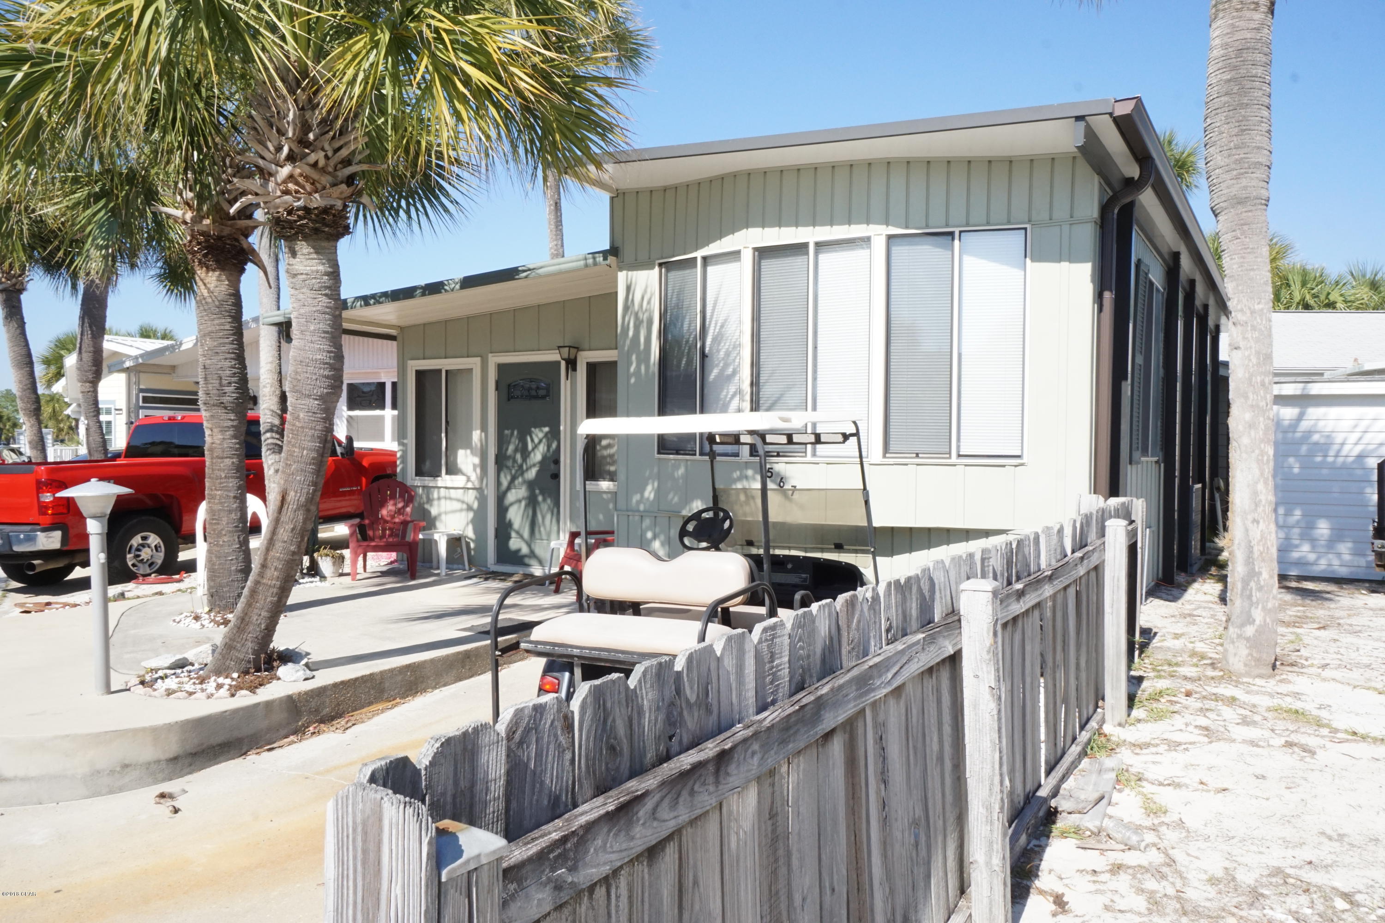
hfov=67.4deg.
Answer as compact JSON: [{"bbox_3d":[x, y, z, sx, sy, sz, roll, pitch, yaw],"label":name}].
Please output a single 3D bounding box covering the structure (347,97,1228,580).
[{"bbox_3d":[1.727,-0.653,12.903,8.170,3.620,9.950,1,1,30],"label":"structure"}]

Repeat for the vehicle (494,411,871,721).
[{"bbox_3d":[0.198,0.559,5.656,1.200,1.740,2.800,1,1,27],"label":"vehicle"}]

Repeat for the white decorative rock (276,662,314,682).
[{"bbox_3d":[-2.127,1.125,5.564,0.188,0.085,0.140,0,1,-21],"label":"white decorative rock"}]

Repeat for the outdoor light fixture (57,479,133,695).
[{"bbox_3d":[-2.997,0.631,5.250,0.335,1.075,0.335,-2,1,-30],"label":"outdoor light fixture"}]

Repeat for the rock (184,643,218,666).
[{"bbox_3d":[-2.793,1.099,5.935,0.207,0.105,0.150,0,1,-25],"label":"rock"}]

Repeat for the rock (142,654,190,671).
[{"bbox_3d":[-2.932,1.116,5.785,0.245,0.075,0.150,0,1,-27],"label":"rock"}]

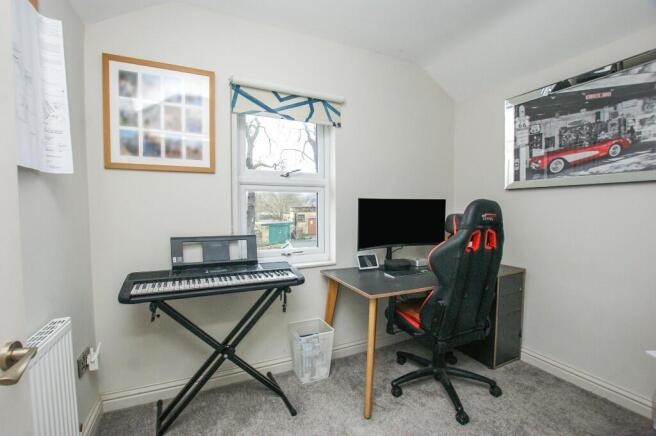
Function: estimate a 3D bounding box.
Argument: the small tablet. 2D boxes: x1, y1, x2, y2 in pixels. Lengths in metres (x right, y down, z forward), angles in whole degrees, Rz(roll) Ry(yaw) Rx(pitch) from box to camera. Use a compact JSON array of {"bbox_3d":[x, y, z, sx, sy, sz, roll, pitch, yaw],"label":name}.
[{"bbox_3d":[0.330,0.359,2.239,0.178,0.118,0.065,-1,3,-22],"label":"small tablet"}]

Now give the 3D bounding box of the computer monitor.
[{"bbox_3d":[0.544,0.140,2.188,0.810,0.570,0.260,-1,3,-22],"label":"computer monitor"}]

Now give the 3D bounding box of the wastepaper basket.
[{"bbox_3d":[-0.127,0.999,2.050,0.262,0.362,0.240,-1,3,-27],"label":"wastepaper basket"}]

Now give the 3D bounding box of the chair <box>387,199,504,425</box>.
[{"bbox_3d":[0.798,0.536,1.886,0.700,1.310,0.700,-1,3,-24],"label":"chair"}]

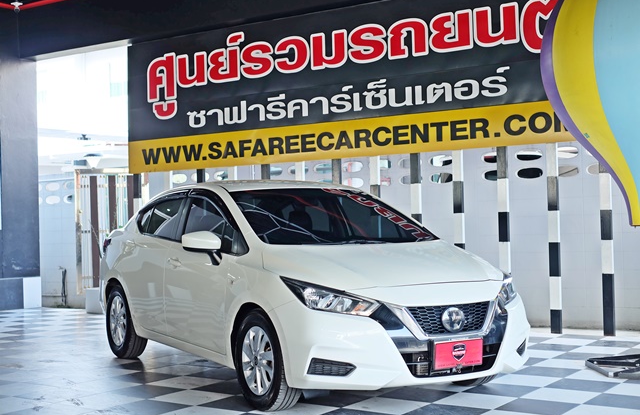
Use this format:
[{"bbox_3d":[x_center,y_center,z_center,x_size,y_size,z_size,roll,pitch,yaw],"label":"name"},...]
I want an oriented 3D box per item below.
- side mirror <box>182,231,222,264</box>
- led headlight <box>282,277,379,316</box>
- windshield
[{"bbox_3d":[-0.752,0.260,6.056,0.218,0.213,0.178,-1,-1,-30],"label":"side mirror"},{"bbox_3d":[0.040,0.502,5.367,0.366,0.218,0.554,-1,-1,-30],"label":"led headlight"},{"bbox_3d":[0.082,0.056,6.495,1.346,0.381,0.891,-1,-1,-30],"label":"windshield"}]

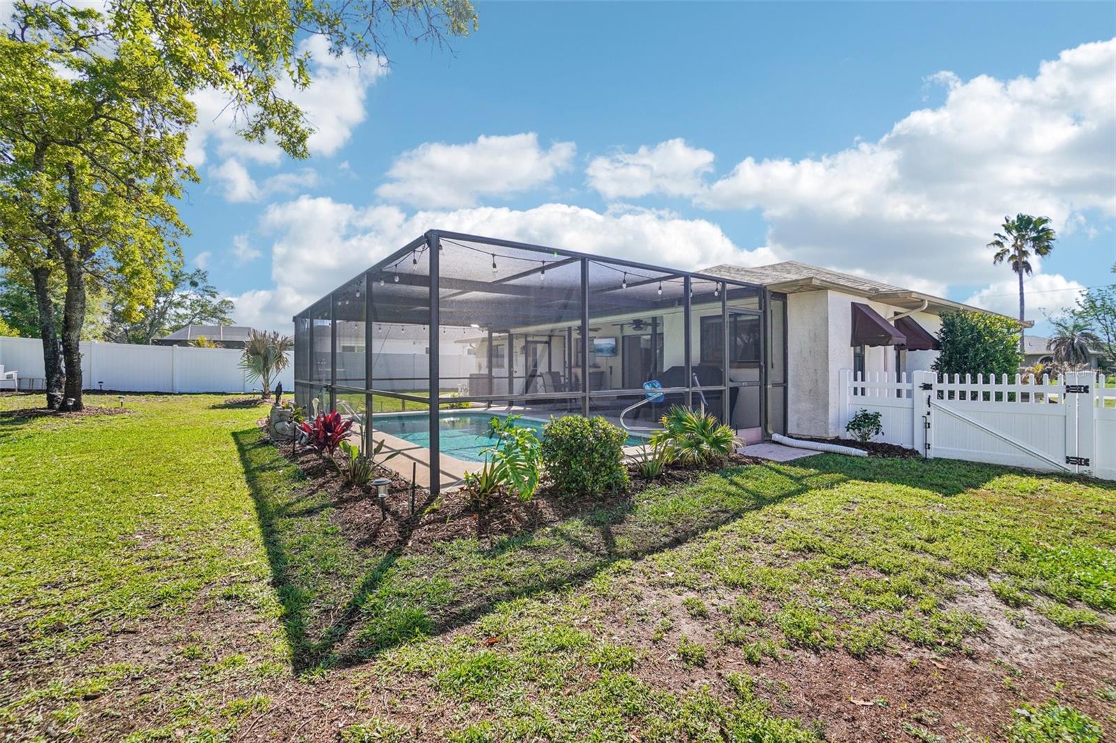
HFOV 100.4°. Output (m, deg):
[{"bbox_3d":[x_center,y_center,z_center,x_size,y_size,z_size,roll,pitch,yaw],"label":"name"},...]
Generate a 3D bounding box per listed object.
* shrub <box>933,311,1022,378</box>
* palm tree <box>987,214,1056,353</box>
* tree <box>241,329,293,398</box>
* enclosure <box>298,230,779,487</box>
[{"bbox_3d":[8.910,-0.090,9.900,1.500,2.450,1.500,0,1,-37],"label":"shrub"},{"bbox_3d":[35.900,-5.550,36.000,4.000,13.300,4.000,0,1,44],"label":"palm tree"},{"bbox_3d":[-10.160,-0.260,16.200,1.750,2.430,1.750,0,0,-32],"label":"tree"},{"bbox_3d":[-1.454,-0.187,10.200,6.450,2.600,9.600,0,1,-37],"label":"enclosure"}]

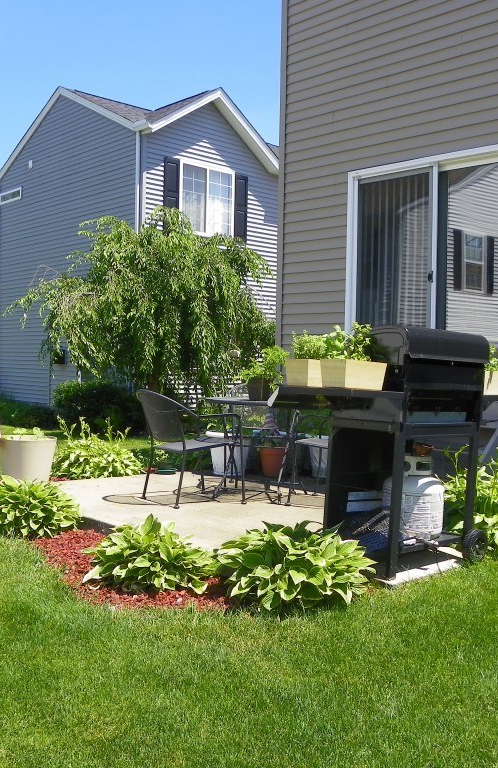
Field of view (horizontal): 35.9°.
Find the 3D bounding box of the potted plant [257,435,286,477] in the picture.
[{"bbox_3d":[0.208,0.655,7.101,0.280,0.385,0.270,1,1,0],"label":"potted plant"}]

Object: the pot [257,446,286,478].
[{"bbox_3d":[0.202,0.670,6.750,0.255,0.265,0.255,1,3,0],"label":"pot"}]

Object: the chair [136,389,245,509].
[{"bbox_3d":[-0.450,0.453,5.719,0.620,0.830,0.590,0,2,-32],"label":"chair"}]

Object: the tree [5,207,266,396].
[{"bbox_3d":[-1.666,-1.040,12.500,4.200,3.700,4.000,1,3,-7],"label":"tree"}]

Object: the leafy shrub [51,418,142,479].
[{"bbox_3d":[-1.399,0.572,7.149,0.820,0.540,0.760,1,1,0],"label":"leafy shrub"}]

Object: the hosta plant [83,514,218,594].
[{"bbox_3d":[-0.515,0.822,4.020,0.690,0.330,0.660,1,3,-7],"label":"hosta plant"}]

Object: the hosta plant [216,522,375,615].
[{"bbox_3d":[0.228,0.841,3.763,0.780,0.360,0.680,1,1,0],"label":"hosta plant"}]

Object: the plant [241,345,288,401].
[{"bbox_3d":[0.113,-0.083,5.780,0.345,0.420,0.340,1,3,0],"label":"plant"}]

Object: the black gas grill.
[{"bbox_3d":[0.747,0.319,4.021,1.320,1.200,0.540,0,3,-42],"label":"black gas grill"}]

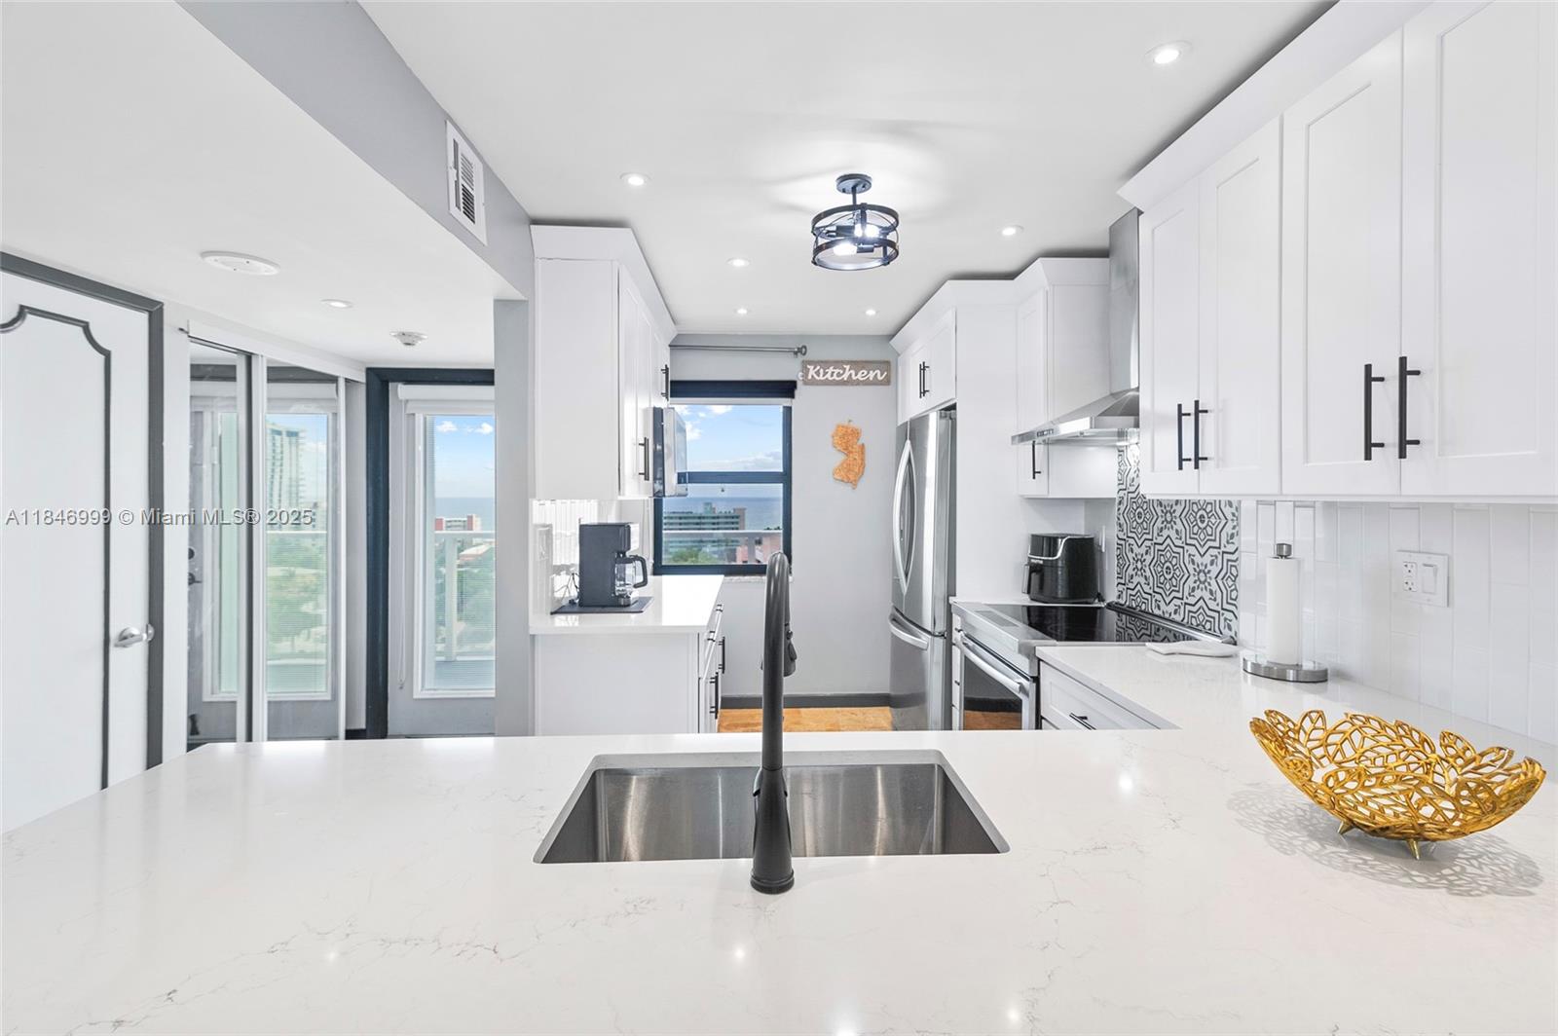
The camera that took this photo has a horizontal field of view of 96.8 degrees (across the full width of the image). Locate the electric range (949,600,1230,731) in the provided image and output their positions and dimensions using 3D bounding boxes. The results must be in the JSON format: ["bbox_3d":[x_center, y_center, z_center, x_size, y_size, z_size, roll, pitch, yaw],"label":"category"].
[{"bbox_3d":[1.100,0.843,2.580,0.690,0.920,0.760,0,1,-2],"label":"electric range"}]

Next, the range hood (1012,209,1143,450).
[{"bbox_3d":[1.256,-0.719,2.631,0.474,0.827,0.757,0,2,-2],"label":"range hood"}]

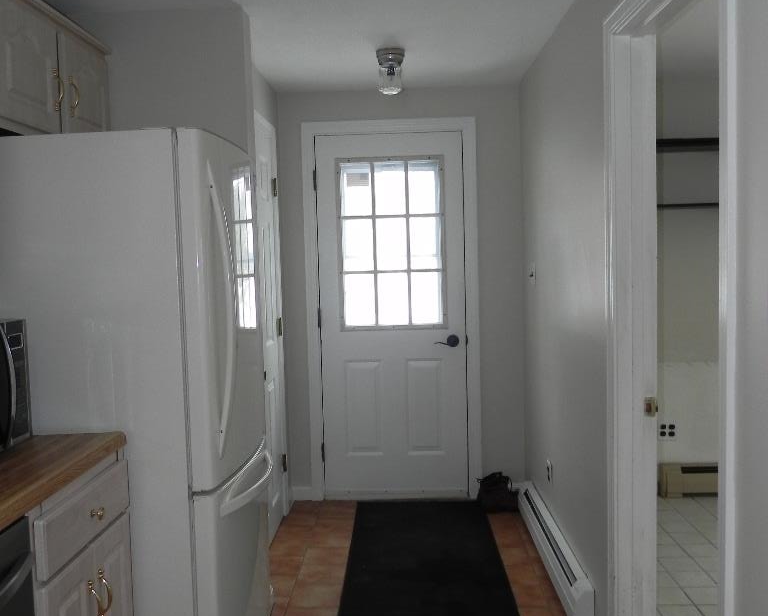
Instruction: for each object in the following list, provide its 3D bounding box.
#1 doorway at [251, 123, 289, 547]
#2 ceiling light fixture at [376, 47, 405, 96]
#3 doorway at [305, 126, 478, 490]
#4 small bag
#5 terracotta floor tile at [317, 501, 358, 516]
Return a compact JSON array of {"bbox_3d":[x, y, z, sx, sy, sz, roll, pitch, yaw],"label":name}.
[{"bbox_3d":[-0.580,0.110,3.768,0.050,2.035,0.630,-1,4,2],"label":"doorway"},{"bbox_3d":[0.031,-1.048,3.440,0.126,0.187,0.126,-1,4,2],"label":"ceiling light fixture"},{"bbox_3d":[0.053,0.028,4.316,0.951,2.116,0.110,-1,4,2],"label":"doorway"},{"bbox_3d":[0.609,0.981,4.188,0.220,0.203,0.190,-1,4,2],"label":"small bag"},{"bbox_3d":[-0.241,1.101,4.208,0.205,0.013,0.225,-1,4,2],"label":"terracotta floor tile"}]

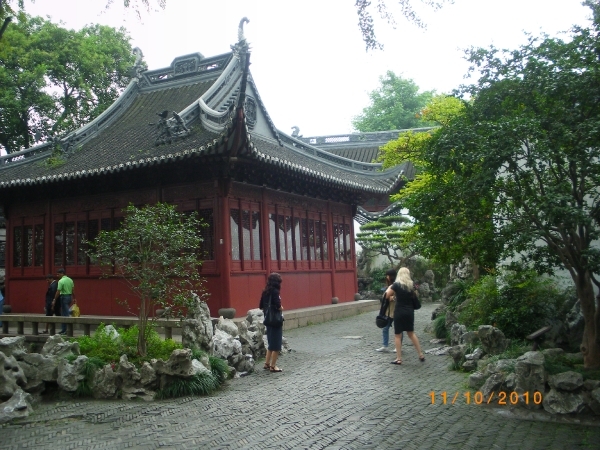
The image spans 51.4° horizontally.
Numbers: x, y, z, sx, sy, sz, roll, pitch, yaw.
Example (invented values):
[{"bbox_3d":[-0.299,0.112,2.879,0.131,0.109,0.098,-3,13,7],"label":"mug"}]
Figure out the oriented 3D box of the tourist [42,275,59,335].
[{"bbox_3d":[-6.557,2.089,16.400,0.480,1.530,0.460,-4,-5,35],"label":"tourist"}]

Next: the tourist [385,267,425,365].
[{"bbox_3d":[1.817,1.565,10.850,0.580,1.630,0.580,3,-6,-43],"label":"tourist"}]

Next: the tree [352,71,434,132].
[{"bbox_3d":[7.557,-3.333,47.374,7.500,17.000,7.500,-1,-4,0],"label":"tree"}]

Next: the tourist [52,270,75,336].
[{"bbox_3d":[-6.178,2.006,16.300,0.420,1.710,0.520,-5,-6,41],"label":"tourist"}]

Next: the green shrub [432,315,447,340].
[{"bbox_3d":[3.186,2.344,14.200,0.380,0.570,0.400,-5,-5,37],"label":"green shrub"}]

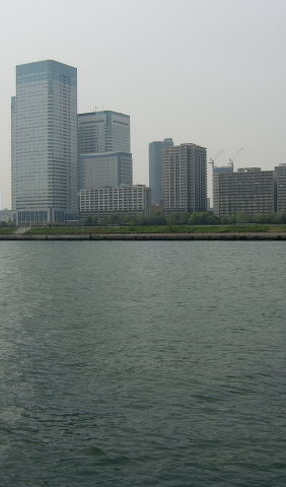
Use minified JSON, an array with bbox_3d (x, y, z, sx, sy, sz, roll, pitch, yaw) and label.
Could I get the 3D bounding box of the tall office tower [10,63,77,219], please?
[{"bbox_3d":[-119.700,-119.230,784.990,55.920,195.010,50.790,0,2,30],"label":"tall office tower"}]

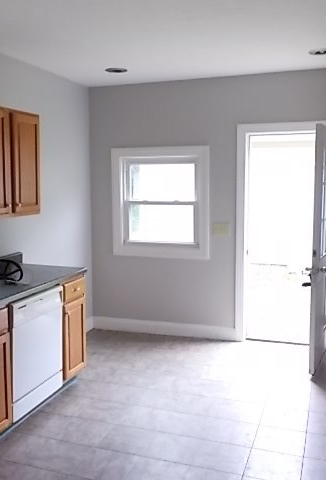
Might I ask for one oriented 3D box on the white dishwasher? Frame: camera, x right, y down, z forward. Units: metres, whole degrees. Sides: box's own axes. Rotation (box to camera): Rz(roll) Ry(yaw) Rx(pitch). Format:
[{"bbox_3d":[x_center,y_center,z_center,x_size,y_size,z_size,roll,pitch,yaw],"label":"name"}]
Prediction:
[{"bbox_3d":[-1.133,0.764,3.434,0.600,0.795,0.595,2,7,19],"label":"white dishwasher"}]

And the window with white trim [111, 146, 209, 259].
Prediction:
[{"bbox_3d":[-0.032,-0.384,5.008,1.066,1.132,0.110,2,7,19],"label":"window with white trim"}]

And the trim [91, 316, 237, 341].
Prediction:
[{"bbox_3d":[-0.025,0.947,5.121,1.589,0.121,0.020,2,7,19],"label":"trim"}]

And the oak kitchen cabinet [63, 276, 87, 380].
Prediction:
[{"bbox_3d":[-0.968,0.708,3.892,0.605,0.822,0.335,2,7,19],"label":"oak kitchen cabinet"}]

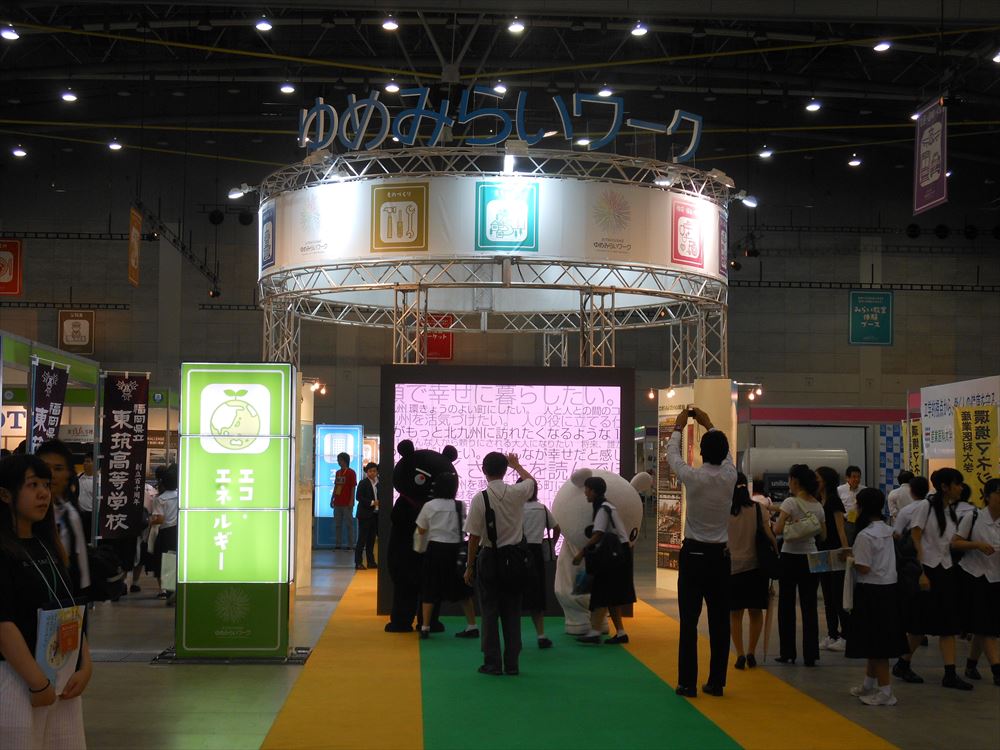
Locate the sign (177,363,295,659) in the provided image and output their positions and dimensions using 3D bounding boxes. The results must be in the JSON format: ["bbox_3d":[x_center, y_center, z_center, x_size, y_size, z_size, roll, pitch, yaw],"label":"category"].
[{"bbox_3d":[-2.164,1.113,13.654,0.907,2.384,0.580,1,-3,-3],"label":"sign"}]

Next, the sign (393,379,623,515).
[{"bbox_3d":[0.082,1.019,17.634,2.425,1.807,0.140,1,-3,-3],"label":"sign"}]

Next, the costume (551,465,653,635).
[{"bbox_3d":[0.968,1.701,15.852,0.920,1.600,0.950,3,-4,-33],"label":"costume"}]

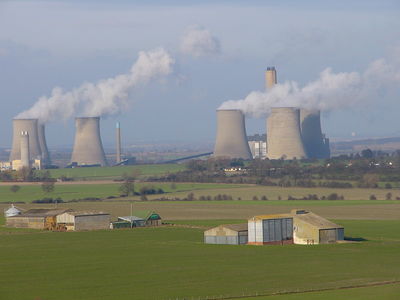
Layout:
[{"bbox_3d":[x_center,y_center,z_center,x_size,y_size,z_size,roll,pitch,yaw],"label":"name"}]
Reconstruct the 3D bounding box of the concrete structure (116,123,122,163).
[{"bbox_3d":[-165.300,-10.625,5100.000,8.500,93.000,8.500,-1,0,0],"label":"concrete structure"}]

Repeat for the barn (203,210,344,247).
[{"bbox_3d":[25.371,26.733,850.000,43.000,11.000,22.000,-1,0,36],"label":"barn"}]

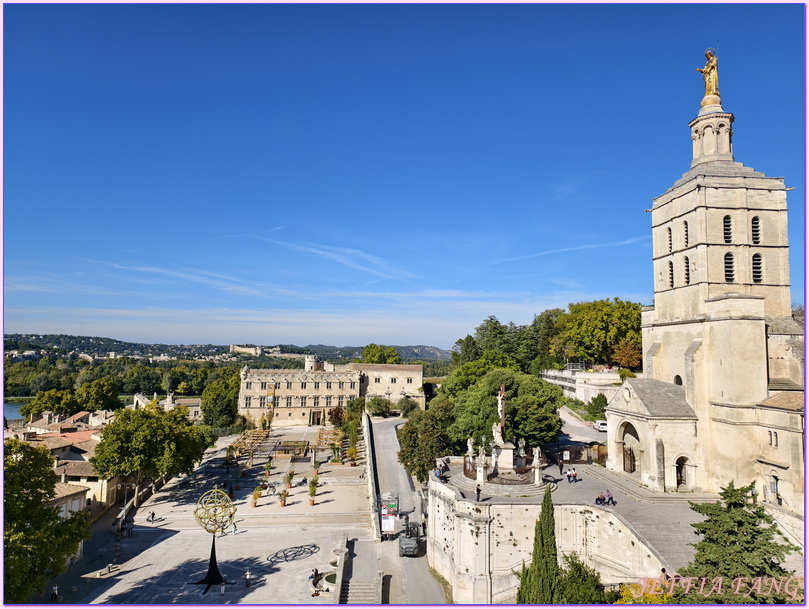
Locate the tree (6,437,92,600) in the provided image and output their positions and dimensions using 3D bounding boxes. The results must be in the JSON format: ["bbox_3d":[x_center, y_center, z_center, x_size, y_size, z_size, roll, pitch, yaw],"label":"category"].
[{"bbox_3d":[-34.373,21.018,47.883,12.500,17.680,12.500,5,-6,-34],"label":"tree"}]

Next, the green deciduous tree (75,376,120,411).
[{"bbox_3d":[-156.865,46.498,275.000,23.500,19.000,21.000,4,-6,-29],"label":"green deciduous tree"}]

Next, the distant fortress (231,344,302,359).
[{"bbox_3d":[-413.229,139.725,1600.000,220.000,41.000,140.000,2,-6,-14],"label":"distant fortress"}]

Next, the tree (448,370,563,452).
[{"bbox_3d":[17.077,17.923,91.000,19.000,14.000,16.500,0,-5,11],"label":"tree"}]

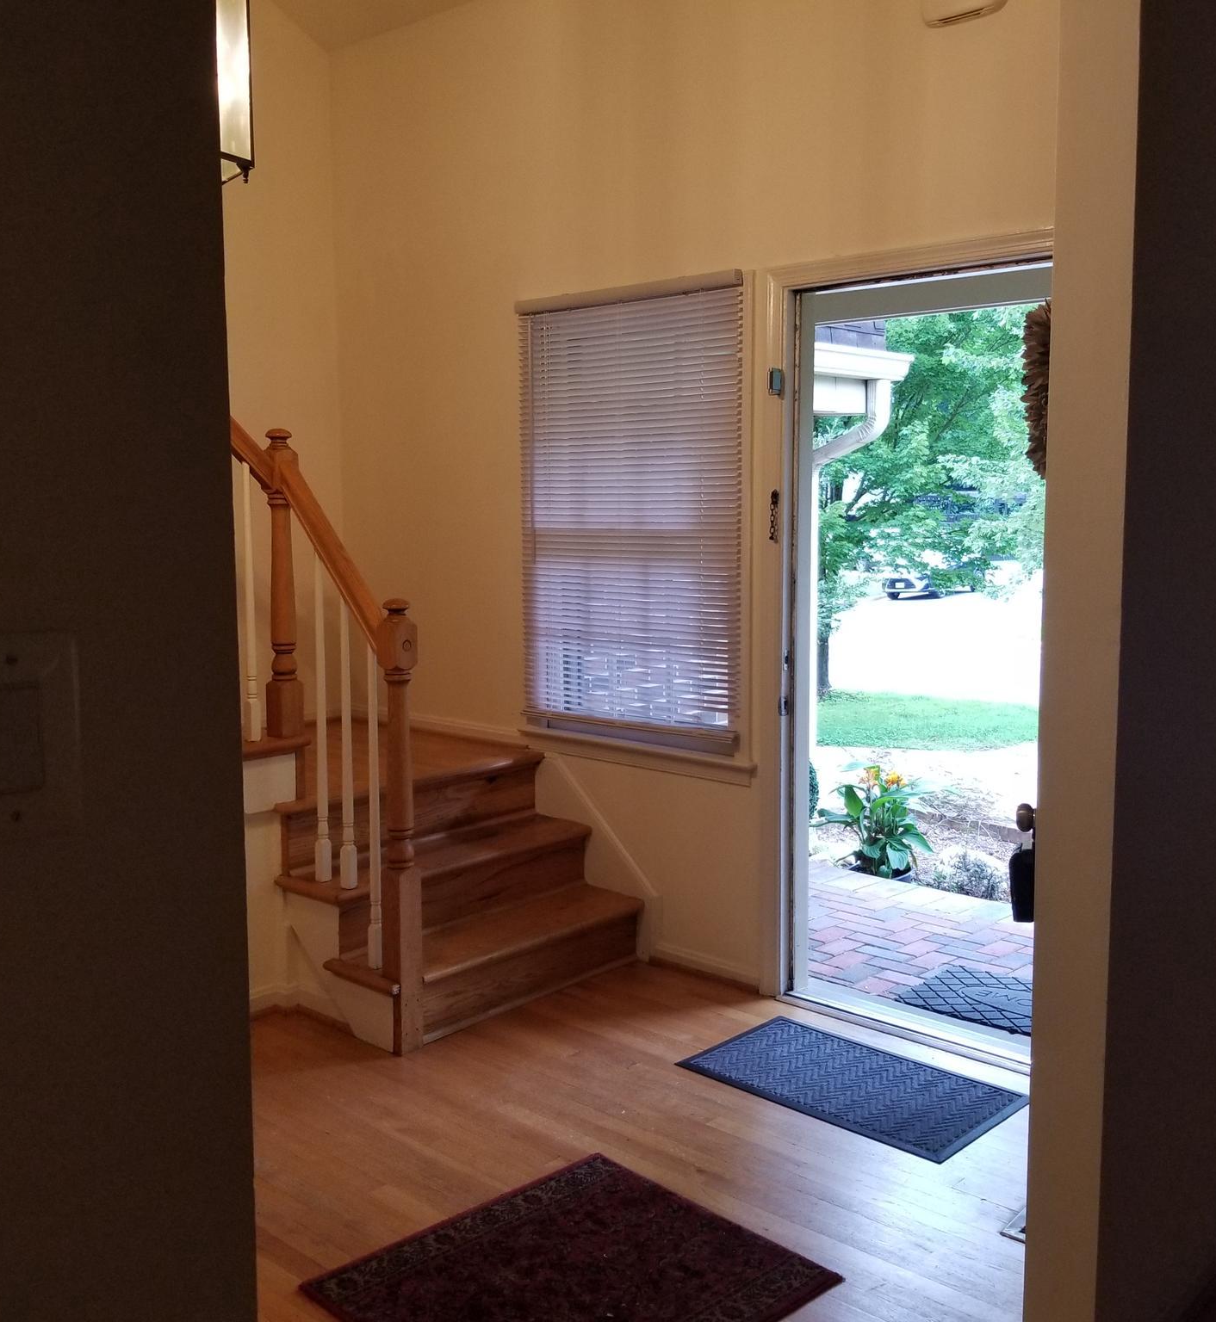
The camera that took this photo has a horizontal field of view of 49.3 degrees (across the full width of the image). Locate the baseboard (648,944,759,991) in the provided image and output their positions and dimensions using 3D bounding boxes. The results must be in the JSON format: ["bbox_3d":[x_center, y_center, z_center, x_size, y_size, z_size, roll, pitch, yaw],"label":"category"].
[{"bbox_3d":[0.283,0.935,4.046,0.420,0.082,0.022,5,8,42],"label":"baseboard"}]

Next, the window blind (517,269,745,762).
[{"bbox_3d":[0.035,-0.465,4.112,0.920,1.360,0.040,5,8,42],"label":"window blind"}]

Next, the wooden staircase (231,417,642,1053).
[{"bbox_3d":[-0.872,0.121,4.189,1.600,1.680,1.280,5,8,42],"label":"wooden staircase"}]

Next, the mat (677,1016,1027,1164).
[{"bbox_3d":[0.605,1.046,3.311,0.763,0.010,0.457,5,8,42],"label":"mat"}]

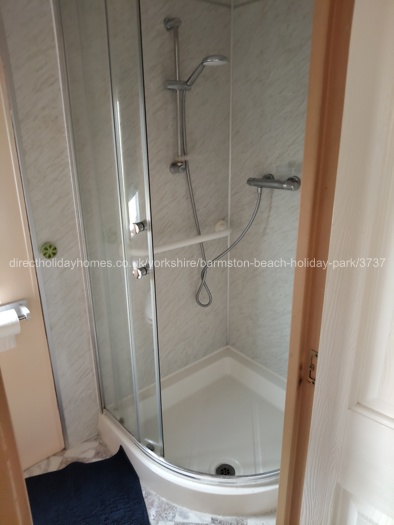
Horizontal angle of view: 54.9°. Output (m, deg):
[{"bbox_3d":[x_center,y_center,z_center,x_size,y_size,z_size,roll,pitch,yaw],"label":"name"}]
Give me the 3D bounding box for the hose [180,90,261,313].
[{"bbox_3d":[0.131,-0.260,1.902,0.370,1.100,0.140,-1,19,1],"label":"hose"}]

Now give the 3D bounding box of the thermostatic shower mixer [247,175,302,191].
[{"bbox_3d":[0.370,-0.378,1.809,0.078,0.065,0.285,-15,23,-37],"label":"thermostatic shower mixer"}]

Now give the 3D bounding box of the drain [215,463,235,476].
[{"bbox_3d":[0.121,0.882,1.591,0.084,0.012,0.084,-1,18,0],"label":"drain"}]

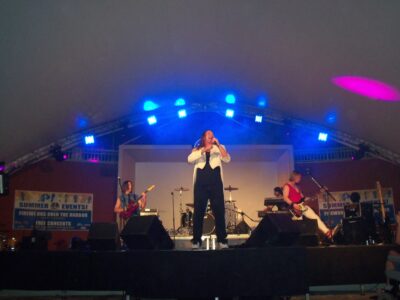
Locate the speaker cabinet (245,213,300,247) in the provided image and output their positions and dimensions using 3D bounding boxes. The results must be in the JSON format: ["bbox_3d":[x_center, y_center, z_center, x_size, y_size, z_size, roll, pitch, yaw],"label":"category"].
[{"bbox_3d":[1.054,1.129,5.486,0.640,0.460,0.540,11,-17,-41],"label":"speaker cabinet"}]

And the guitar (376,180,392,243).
[{"bbox_3d":[3.211,1.070,6.837,0.300,1.060,0.080,-7,-18,7],"label":"guitar"}]

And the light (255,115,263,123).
[{"bbox_3d":[1.428,-0.769,9.594,0.210,0.210,0.200,0,7,0],"label":"light"}]

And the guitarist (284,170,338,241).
[{"bbox_3d":[2.365,1.215,8.447,1.000,1.500,0.700,-10,-16,36],"label":"guitarist"}]

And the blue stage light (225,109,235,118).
[{"bbox_3d":[0.718,-0.888,9.561,0.240,0.240,0.200,0,12,0],"label":"blue stage light"}]

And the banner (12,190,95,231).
[{"bbox_3d":[-4.561,1.893,12.192,2.320,1.200,0.030,3,-14,-11],"label":"banner"}]

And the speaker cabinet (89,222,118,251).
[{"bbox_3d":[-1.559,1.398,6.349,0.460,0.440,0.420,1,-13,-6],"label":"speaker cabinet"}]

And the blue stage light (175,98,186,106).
[{"bbox_3d":[-0.478,-1.151,9.623,0.270,0.210,0.200,0,12,0],"label":"blue stage light"}]

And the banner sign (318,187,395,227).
[{"bbox_3d":[4.501,1.662,11.300,1.950,1.000,0.030,-6,-14,24],"label":"banner sign"}]

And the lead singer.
[{"bbox_3d":[0.133,0.548,5.819,0.620,1.740,0.450,0,-12,0],"label":"lead singer"}]

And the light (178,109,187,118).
[{"bbox_3d":[-0.429,-0.894,9.622,0.210,0.210,0.200,0,7,0],"label":"light"}]

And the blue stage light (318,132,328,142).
[{"bbox_3d":[2.962,-0.300,9.422,0.240,0.240,0.200,0,12,0],"label":"blue stage light"}]

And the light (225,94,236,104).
[{"bbox_3d":[0.753,-1.247,9.700,0.250,0.240,0.220,0,7,0],"label":"light"}]

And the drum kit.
[{"bbox_3d":[0.257,1.607,10.615,1.900,1.350,1.500,0,-13,0],"label":"drum kit"}]

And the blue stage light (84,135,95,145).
[{"bbox_3d":[-2.647,-0.251,9.410,0.240,0.240,0.200,0,12,0],"label":"blue stage light"}]

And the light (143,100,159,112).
[{"bbox_3d":[-1.209,-1.051,9.599,0.340,0.270,0.240,0,12,0],"label":"light"}]

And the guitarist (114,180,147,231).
[{"bbox_3d":[-1.588,1.420,9.109,0.720,1.480,0.500,6,-14,-24],"label":"guitarist"}]

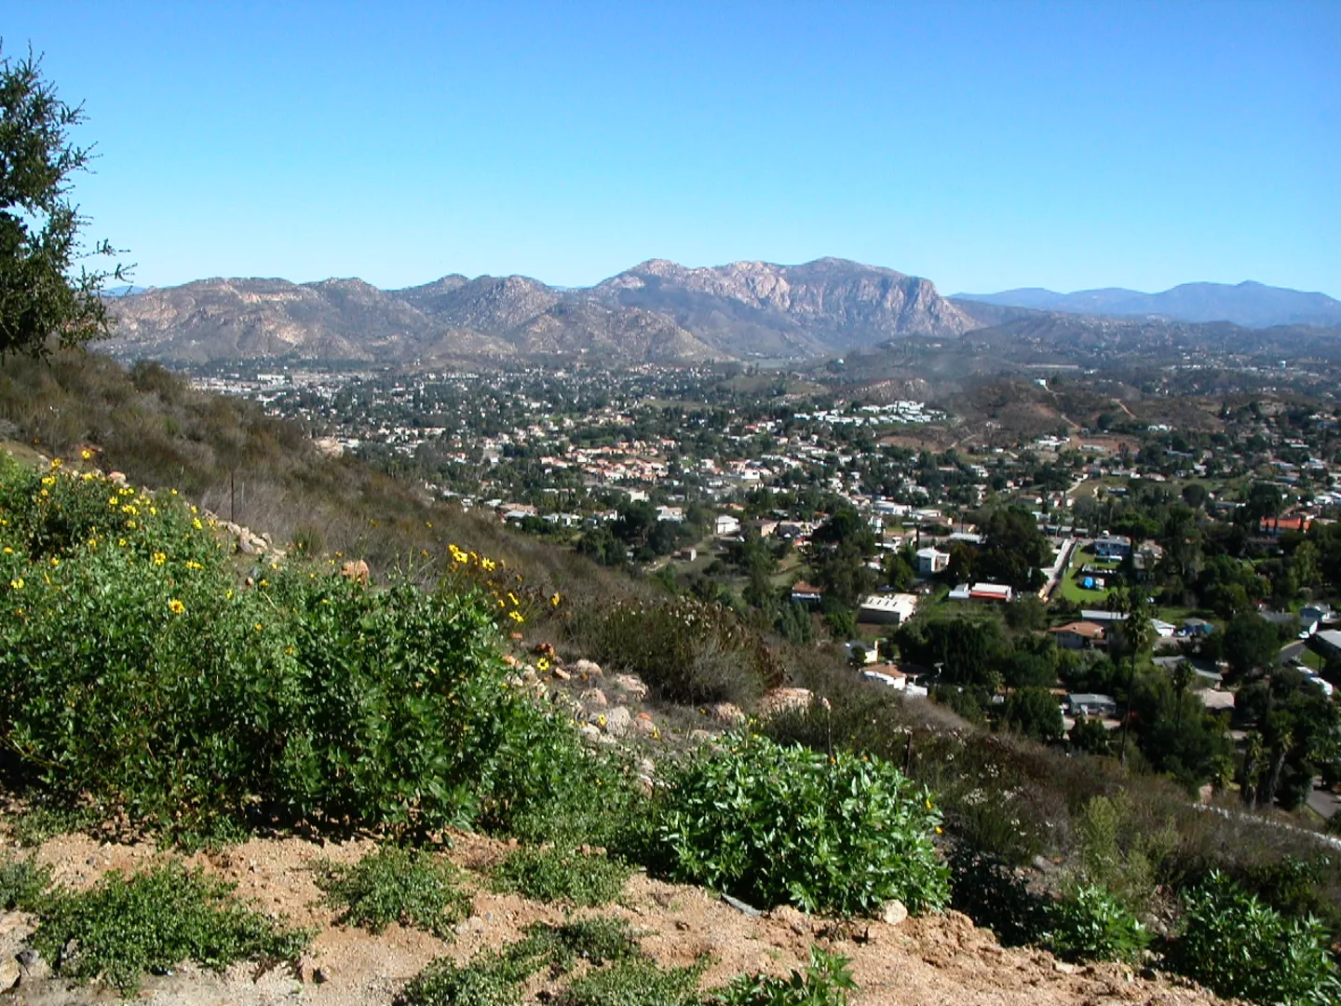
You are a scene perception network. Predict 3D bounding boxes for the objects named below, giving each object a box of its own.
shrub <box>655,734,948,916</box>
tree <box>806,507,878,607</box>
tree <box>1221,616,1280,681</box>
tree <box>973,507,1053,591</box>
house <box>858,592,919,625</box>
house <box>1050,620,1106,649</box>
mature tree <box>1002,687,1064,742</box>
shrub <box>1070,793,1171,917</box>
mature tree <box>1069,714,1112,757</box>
[{"bbox_3d":[0.421,1.033,4.300,0.951,0.463,0.808,2,8,6],"label":"shrub"},{"bbox_3d":[50.339,15.801,386.321,20.950,29.270,18.855,2,8,8],"label":"tree"},{"bbox_3d":[136.753,34.159,310.487,12.727,15.856,12.727,4,8,24],"label":"tree"},{"bbox_3d":[108.427,14.378,417.296,24.628,26.066,22.165,3,8,15],"label":"tree"},{"bbox_3d":[61.236,30.175,372.451,12.000,4.800,16.000,5,8,25],"label":"house"},{"bbox_3d":[107.209,34.341,346.486,12.500,5.000,12.000,6,9,35],"label":"house"},{"bbox_3d":[72.402,42.175,262.855,12.073,10.127,12.073,3,8,16],"label":"mature tree"},{"bbox_3d":[2.217,1.730,6.500,0.465,0.571,0.465,4,8,20],"label":"shrub"},{"bbox_3d":[81.097,44.781,254.325,7.870,7.509,7.870,4,8,18],"label":"mature tree"}]

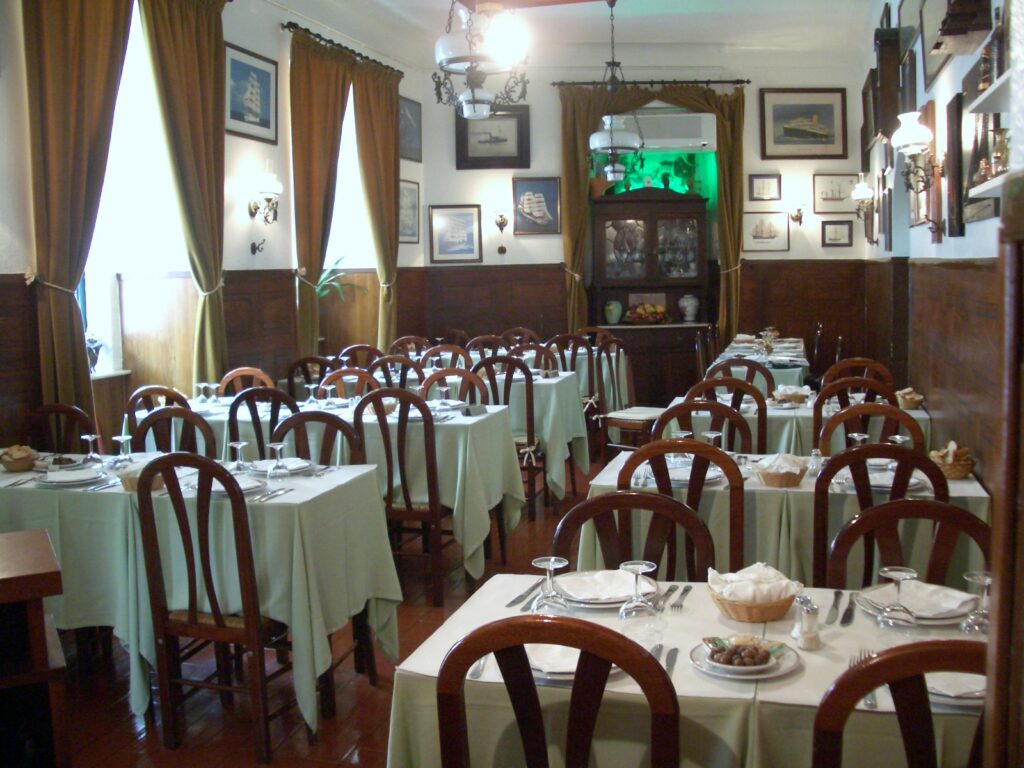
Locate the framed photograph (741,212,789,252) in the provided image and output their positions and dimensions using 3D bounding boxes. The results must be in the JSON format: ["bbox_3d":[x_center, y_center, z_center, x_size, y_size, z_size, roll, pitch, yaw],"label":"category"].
[{"bbox_3d":[2.283,-1.357,9.267,0.417,0.345,0.025,-1,7,-1],"label":"framed photograph"}]

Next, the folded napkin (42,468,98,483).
[{"bbox_3d":[-1.575,0.329,3.723,0.190,0.025,0.160,-3,6,-14],"label":"folded napkin"}]

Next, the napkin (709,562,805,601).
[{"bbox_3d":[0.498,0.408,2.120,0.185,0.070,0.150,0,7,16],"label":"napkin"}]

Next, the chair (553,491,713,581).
[{"bbox_3d":[0.235,0.767,2.351,0.425,0.976,0.455,1,7,17],"label":"chair"}]

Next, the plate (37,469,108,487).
[{"bbox_3d":[-1.563,0.335,3.674,0.245,0.030,0.245,-1,6,0],"label":"plate"}]

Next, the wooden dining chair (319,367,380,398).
[{"bbox_3d":[-0.956,0.417,5.598,0.425,0.976,0.455,1,7,17],"label":"wooden dining chair"}]

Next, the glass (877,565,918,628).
[{"bbox_3d":[0.781,0.434,2.088,0.080,0.122,0.080,1,7,17],"label":"glass"}]

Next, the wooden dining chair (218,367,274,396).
[{"bbox_3d":[-1.548,0.410,5.676,0.430,0.990,0.480,1,7,15],"label":"wooden dining chair"}]

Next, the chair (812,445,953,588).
[{"bbox_3d":[1.171,0.639,3.339,0.425,0.976,0.455,1,7,17],"label":"chair"}]

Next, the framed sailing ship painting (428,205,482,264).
[{"bbox_3d":[-0.527,-1.395,9.680,0.498,0.551,0.035,-2,6,0],"label":"framed sailing ship painting"}]

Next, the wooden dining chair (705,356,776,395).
[{"bbox_3d":[1.266,0.365,5.818,0.450,0.980,0.450,1,6,15],"label":"wooden dining chair"}]

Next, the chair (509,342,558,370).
[{"bbox_3d":[0.094,0.246,6.882,0.430,0.990,0.480,1,7,15],"label":"chair"}]

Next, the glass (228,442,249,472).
[{"bbox_3d":[-1.038,0.273,3.927,0.077,0.115,0.077,1,6,15],"label":"glass"}]

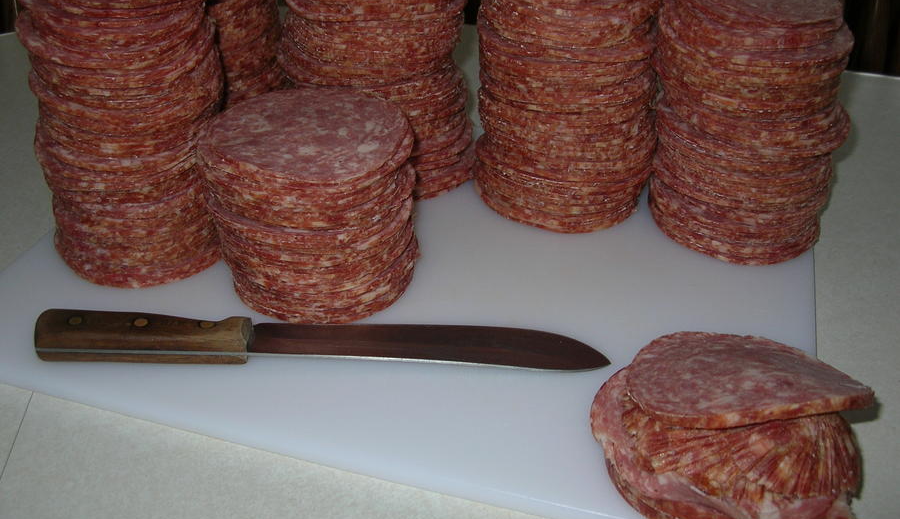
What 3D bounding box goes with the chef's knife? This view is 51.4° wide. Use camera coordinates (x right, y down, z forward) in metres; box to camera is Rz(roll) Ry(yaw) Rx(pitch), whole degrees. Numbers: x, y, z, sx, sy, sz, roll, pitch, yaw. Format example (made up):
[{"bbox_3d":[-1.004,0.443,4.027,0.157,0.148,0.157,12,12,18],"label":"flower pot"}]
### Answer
[{"bbox_3d":[-0.073,0.046,0.536,0.326,0.020,0.037,2,34,2],"label":"chef's knife"}]

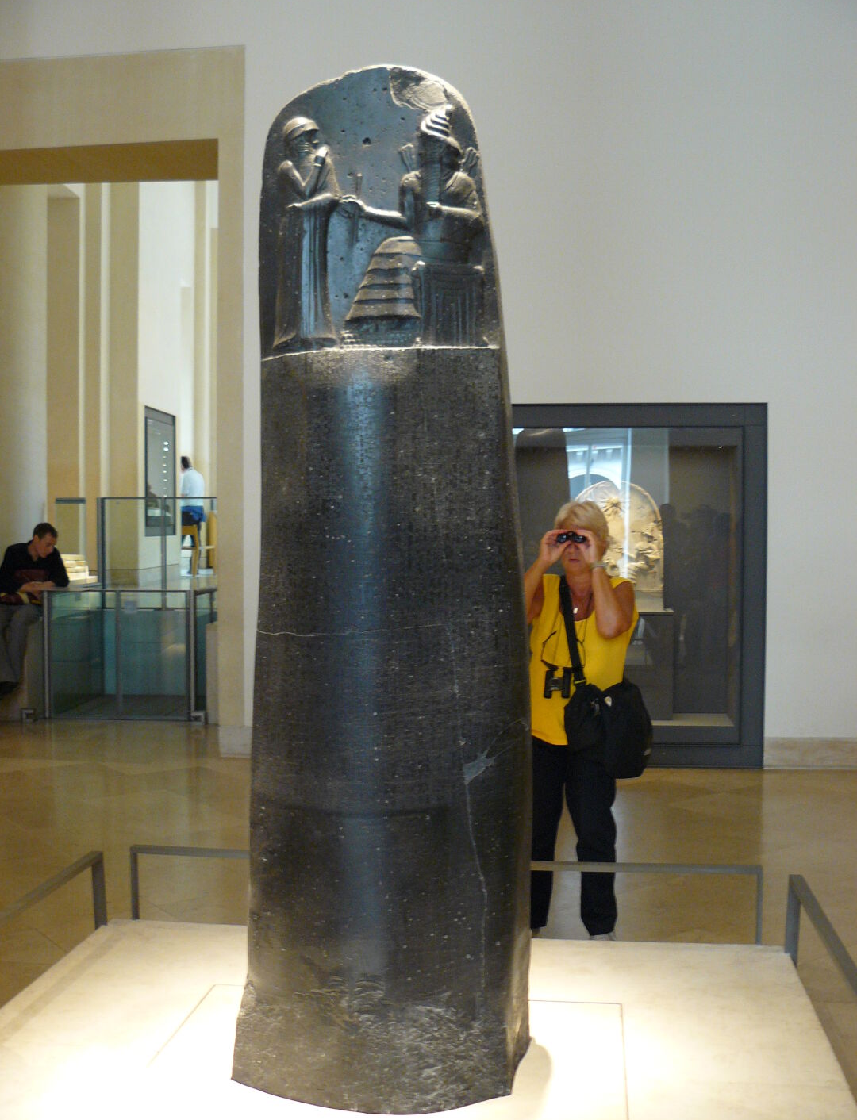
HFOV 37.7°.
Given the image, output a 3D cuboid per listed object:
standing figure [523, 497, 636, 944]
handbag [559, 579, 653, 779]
[{"bbox_3d":[0.525,0.610,4.530,0.490,1.630,0.420,1,2,17],"label":"standing figure"},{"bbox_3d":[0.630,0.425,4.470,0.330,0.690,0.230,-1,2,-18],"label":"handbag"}]

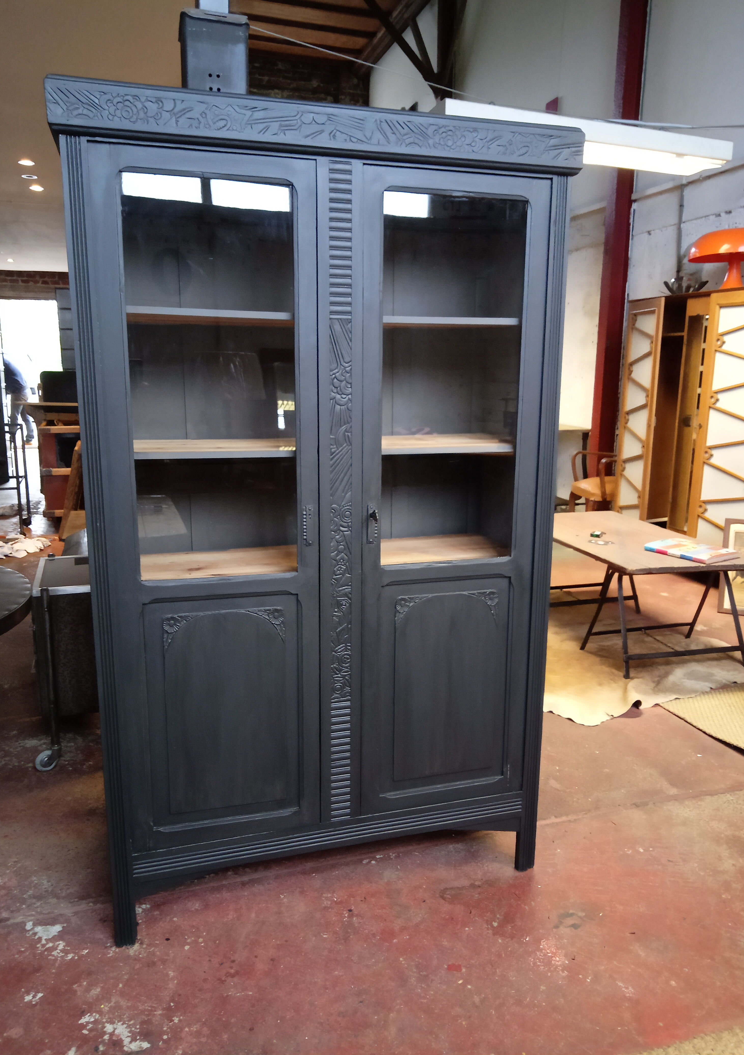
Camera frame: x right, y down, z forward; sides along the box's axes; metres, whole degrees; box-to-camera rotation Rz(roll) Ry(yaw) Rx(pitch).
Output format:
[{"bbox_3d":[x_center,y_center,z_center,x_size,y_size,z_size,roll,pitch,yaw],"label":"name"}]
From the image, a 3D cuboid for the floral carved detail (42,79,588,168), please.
[{"bbox_3d":[-0.070,-0.819,1.631,1.118,0.080,0.035,-3,12,-16],"label":"floral carved detail"}]

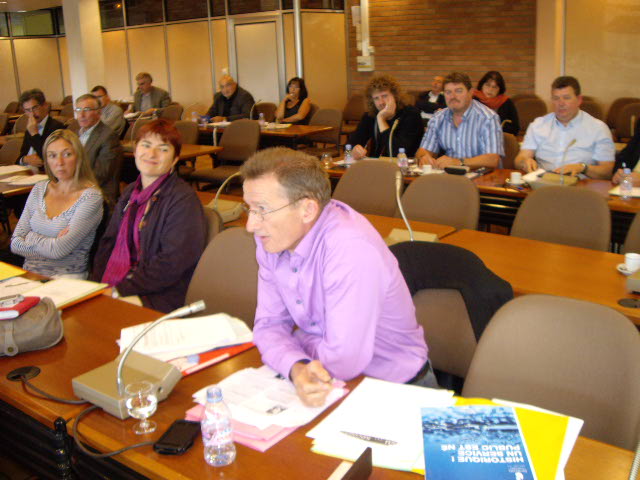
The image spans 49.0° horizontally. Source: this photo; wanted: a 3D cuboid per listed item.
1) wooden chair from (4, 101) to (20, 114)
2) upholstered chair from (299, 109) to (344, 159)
[{"bbox_3d":[-5.829,-2.095,13.227,0.500,0.910,0.570,7,18,34],"label":"wooden chair"},{"bbox_3d":[-0.045,-1.035,8.131,0.500,0.890,0.580,10,19,39],"label":"upholstered chair"}]

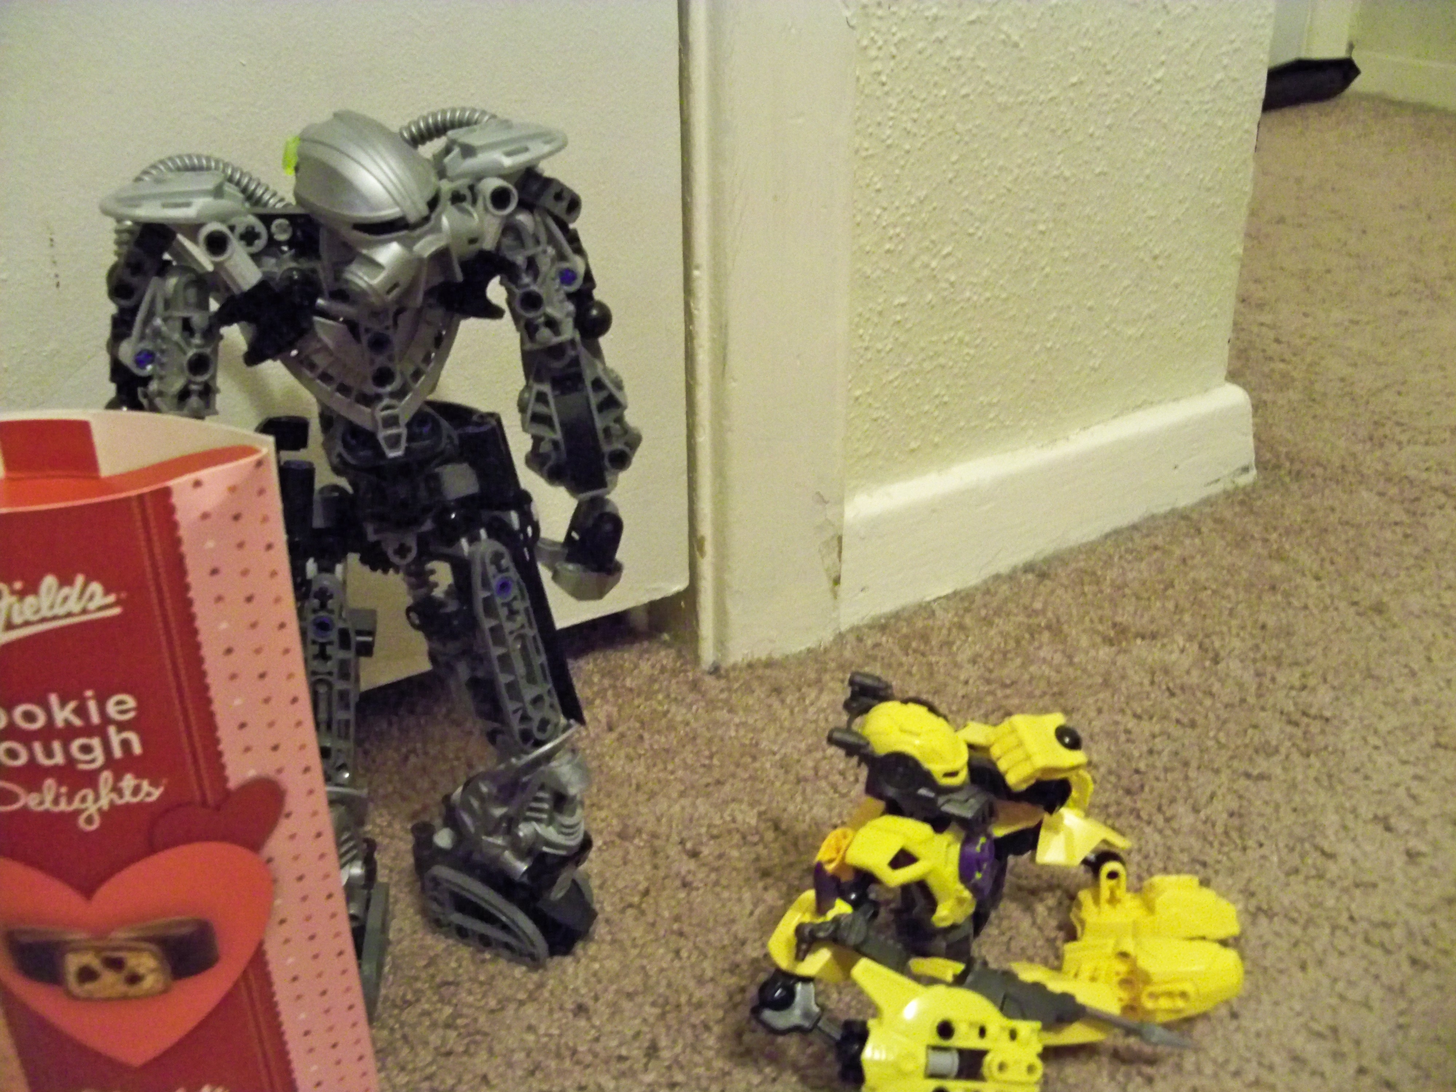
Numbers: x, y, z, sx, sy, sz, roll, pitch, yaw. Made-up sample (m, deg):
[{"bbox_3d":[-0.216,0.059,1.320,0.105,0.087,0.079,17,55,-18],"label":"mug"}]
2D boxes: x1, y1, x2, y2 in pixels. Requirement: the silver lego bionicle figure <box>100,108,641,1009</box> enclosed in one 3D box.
[{"bbox_3d":[-0.082,0.005,0.355,0.116,0.208,0.085,-11,25,-25],"label":"silver lego bionicle figure"}]

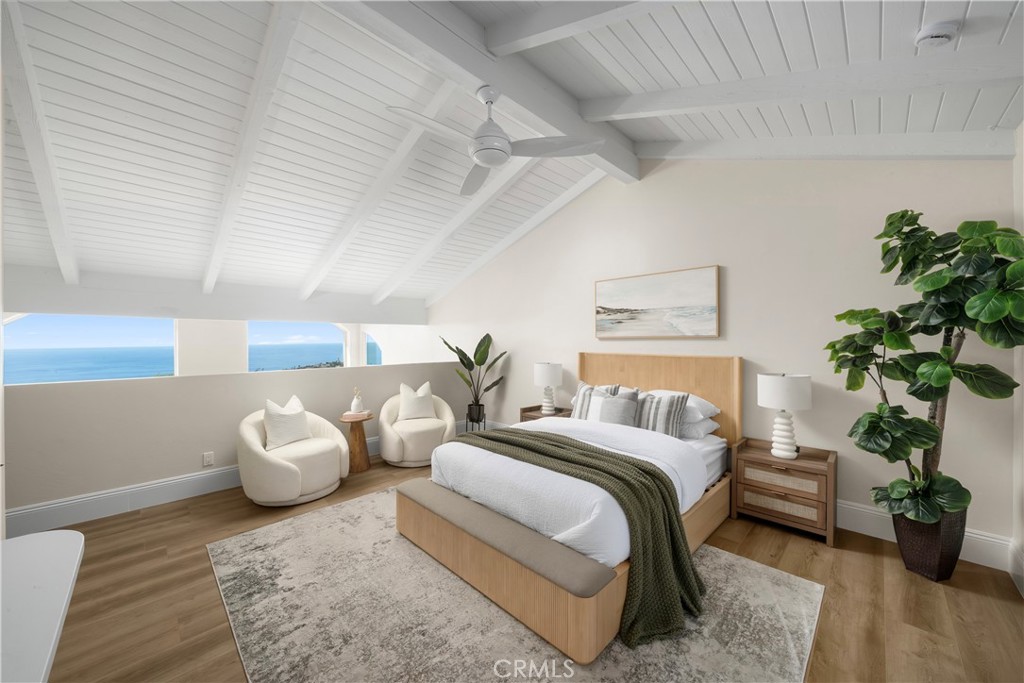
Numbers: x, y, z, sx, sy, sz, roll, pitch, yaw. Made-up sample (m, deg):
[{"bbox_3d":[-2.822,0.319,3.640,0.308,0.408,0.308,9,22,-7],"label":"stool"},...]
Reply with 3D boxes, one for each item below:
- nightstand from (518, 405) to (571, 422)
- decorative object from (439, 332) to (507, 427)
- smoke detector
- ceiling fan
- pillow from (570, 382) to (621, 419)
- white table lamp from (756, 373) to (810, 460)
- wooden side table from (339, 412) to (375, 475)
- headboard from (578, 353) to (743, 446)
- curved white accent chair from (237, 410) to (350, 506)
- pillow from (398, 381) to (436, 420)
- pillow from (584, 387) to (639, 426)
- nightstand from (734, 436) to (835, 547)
[{"bbox_3d":[0.451,1.133,4.513,0.610,0.585,0.370,0,1,43],"label":"nightstand"},{"bbox_3d":[-0.533,0.499,5.124,0.880,1.261,0.620,0,0,-12],"label":"decorative object"},{"bbox_3d":[1.873,-1.357,1.624,0.140,0.050,0.140,0,19,-45],"label":"smoke detector"},{"bbox_3d":[-0.015,-1.434,2.452,1.220,0.521,1.360,0,0,12],"label":"ceiling fan"},{"bbox_3d":[0.828,0.633,3.664,0.480,0.460,0.160,0,-25,43],"label":"pillow"},{"bbox_3d":[2.134,0.579,2.903,0.345,0.650,0.345,0,1,43],"label":"white table lamp"},{"bbox_3d":[-1.702,1.117,4.074,0.345,0.567,0.345,0,0,-22],"label":"wooden side table"},{"bbox_3d":[1.400,0.773,3.742,1.600,1.280,0.150,0,1,43],"label":"headboard"},{"bbox_3d":[-2.050,1.045,3.544,0.870,0.770,0.900,0,0,20],"label":"curved white accent chair"},{"bbox_3d":[-1.183,0.741,4.606,0.470,0.460,0.170,0,-15,-21],"label":"pillow"},{"bbox_3d":[0.931,0.635,3.399,0.470,0.440,0.160,0,-25,43],"label":"pillow"},{"bbox_3d":[2.149,1.147,2.929,0.620,0.590,0.370,0,1,43],"label":"nightstand"}]

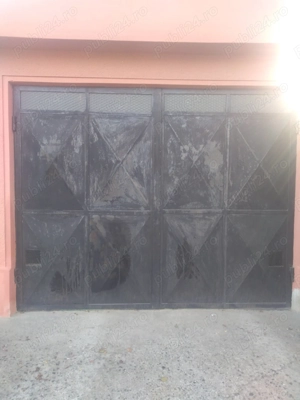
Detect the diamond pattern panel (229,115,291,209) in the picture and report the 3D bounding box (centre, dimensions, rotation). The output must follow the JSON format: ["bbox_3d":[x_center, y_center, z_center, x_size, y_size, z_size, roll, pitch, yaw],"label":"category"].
[{"bbox_3d":[1.263,-0.440,3.462,0.723,1.078,0.040,0,3,-2],"label":"diamond pattern panel"}]

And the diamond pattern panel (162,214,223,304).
[{"bbox_3d":[0.495,0.694,3.488,0.700,1.055,0.040,0,3,-2],"label":"diamond pattern panel"}]

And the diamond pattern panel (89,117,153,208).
[{"bbox_3d":[-0.334,-0.422,3.412,0.725,1.040,0.040,0,3,-2],"label":"diamond pattern panel"}]

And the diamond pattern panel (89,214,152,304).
[{"bbox_3d":[-0.339,0.689,3.461,0.735,1.047,0.040,0,3,-2],"label":"diamond pattern panel"}]

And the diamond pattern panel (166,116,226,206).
[{"bbox_3d":[0.510,-0.426,3.439,0.690,1.048,0.040,0,3,-2],"label":"diamond pattern panel"}]

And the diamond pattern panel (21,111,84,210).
[{"bbox_3d":[-1.098,-0.430,3.387,0.715,1.100,0.040,0,3,-2],"label":"diamond pattern panel"}]

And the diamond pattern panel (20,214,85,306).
[{"bbox_3d":[-1.114,0.696,3.436,0.725,1.063,0.040,0,3,-2],"label":"diamond pattern panel"}]

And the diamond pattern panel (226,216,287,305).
[{"bbox_3d":[1.246,0.687,3.512,0.710,1.039,0.040,0,3,-2],"label":"diamond pattern panel"}]

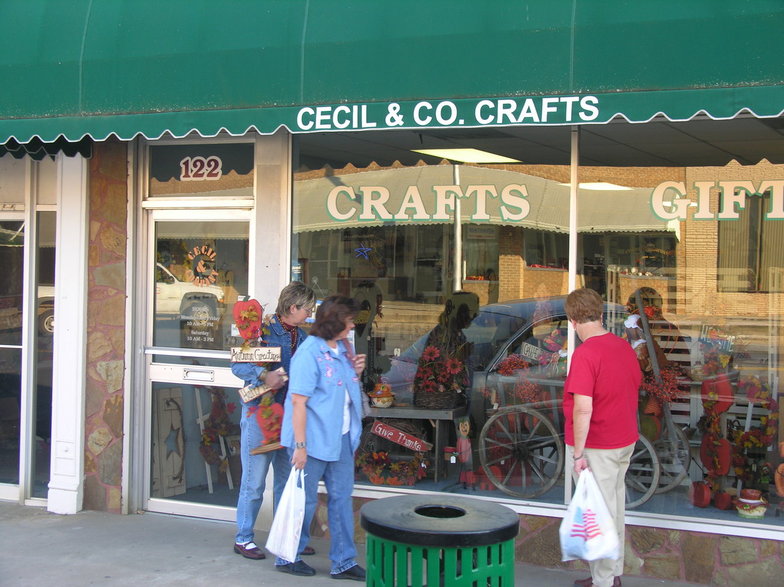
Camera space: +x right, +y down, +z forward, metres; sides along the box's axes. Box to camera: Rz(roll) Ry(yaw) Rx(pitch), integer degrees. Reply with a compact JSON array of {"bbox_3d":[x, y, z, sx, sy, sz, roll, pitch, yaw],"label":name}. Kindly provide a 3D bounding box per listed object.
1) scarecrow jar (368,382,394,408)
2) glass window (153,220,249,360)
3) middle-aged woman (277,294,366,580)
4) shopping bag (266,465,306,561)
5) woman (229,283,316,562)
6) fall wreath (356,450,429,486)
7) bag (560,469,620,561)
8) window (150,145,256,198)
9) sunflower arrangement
[{"bbox_3d":[-0.060,0.670,8.846,0.165,0.168,0.150,1,1,0],"label":"scarecrow jar"},{"bbox_3d":[-1.314,-0.002,9.105,0.780,0.994,0.050,2,1,27],"label":"glass window"},{"bbox_3d":[-0.379,0.793,7.486,0.450,1.570,0.490,2,1,38],"label":"middle-aged woman"},{"bbox_3d":[-0.585,1.203,7.270,0.235,0.510,0.140,2,1,34],"label":"shopping bag"},{"bbox_3d":[-0.690,0.745,7.962,0.440,1.640,0.520,2,1,37],"label":"woman"},{"bbox_3d":[0.014,1.109,8.703,0.480,0.230,0.280,2,1,21],"label":"fall wreath"},{"bbox_3d":[1.066,1.187,7.170,0.310,0.490,0.180,1,1,7],"label":"bag"},{"bbox_3d":[-1.301,-0.837,9.096,0.870,0.365,0.050,2,1,27],"label":"window"},{"bbox_3d":[0.324,0.508,8.919,0.370,0.330,0.280,1,1,18],"label":"sunflower arrangement"}]

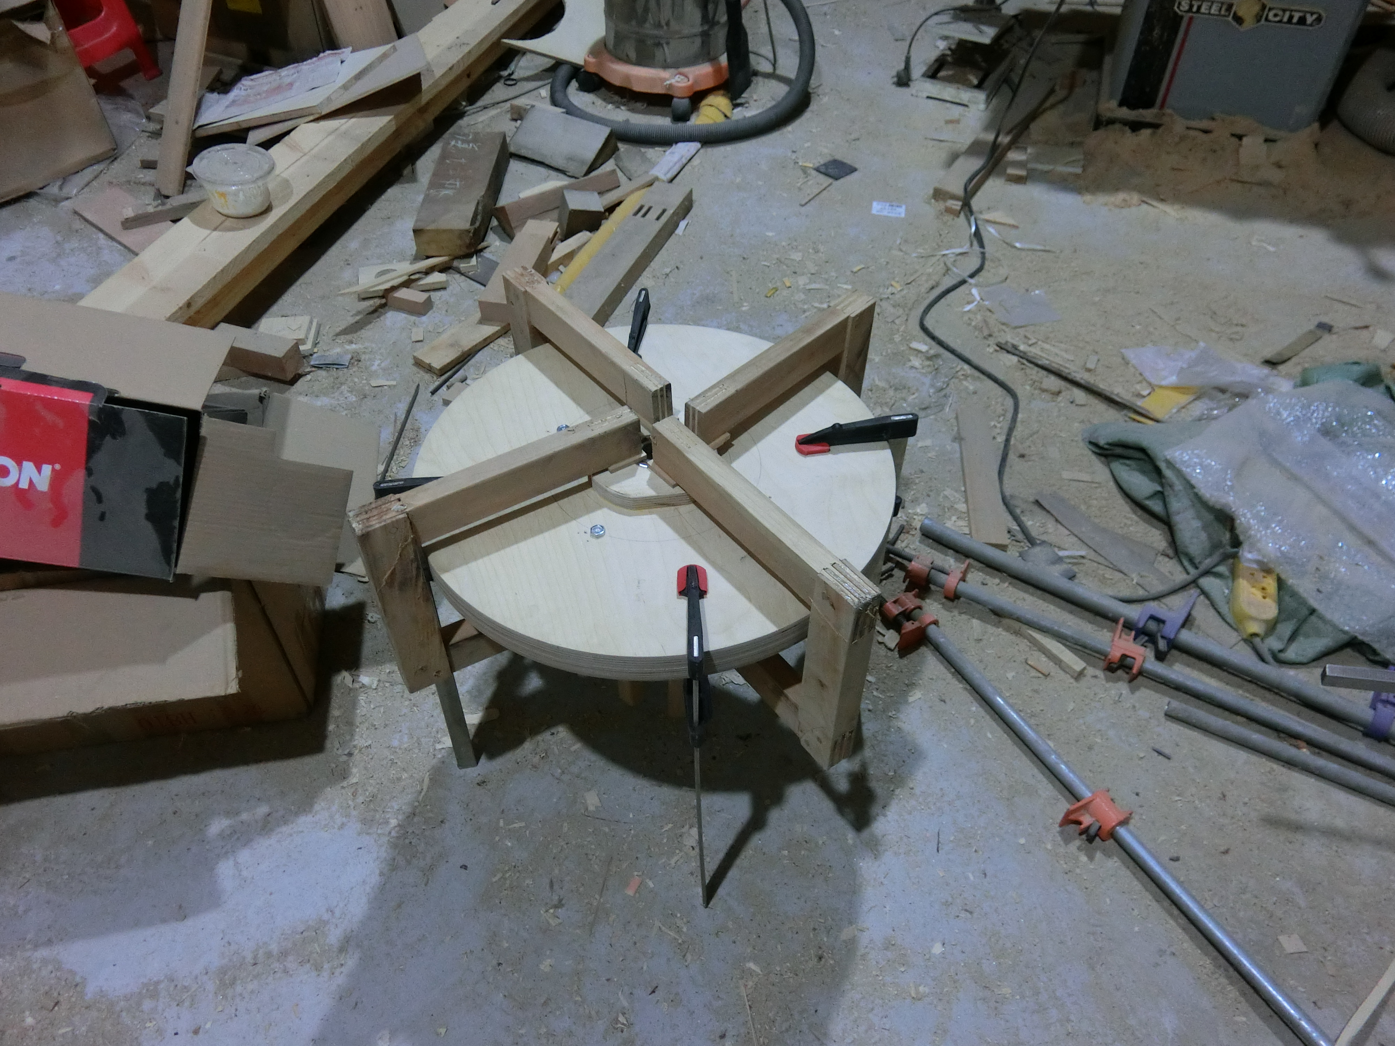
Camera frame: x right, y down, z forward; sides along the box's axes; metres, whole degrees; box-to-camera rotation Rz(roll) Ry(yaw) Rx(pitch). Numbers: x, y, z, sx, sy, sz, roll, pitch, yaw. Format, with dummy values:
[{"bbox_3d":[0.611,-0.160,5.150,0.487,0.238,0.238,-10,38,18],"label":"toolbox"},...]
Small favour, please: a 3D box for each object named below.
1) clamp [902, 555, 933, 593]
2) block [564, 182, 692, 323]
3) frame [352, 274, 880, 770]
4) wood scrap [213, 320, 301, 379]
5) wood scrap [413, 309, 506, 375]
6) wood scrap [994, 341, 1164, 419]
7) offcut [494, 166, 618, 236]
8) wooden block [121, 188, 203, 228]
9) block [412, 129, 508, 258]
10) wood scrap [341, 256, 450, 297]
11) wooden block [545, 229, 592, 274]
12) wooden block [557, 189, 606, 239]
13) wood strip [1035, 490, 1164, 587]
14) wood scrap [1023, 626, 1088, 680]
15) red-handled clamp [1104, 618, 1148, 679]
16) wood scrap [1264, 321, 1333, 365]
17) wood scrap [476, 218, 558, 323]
[{"bbox_3d":[0.328,0.075,1.501,0.034,0.036,0.034,23,50,21],"label":"clamp"},{"bbox_3d":[-0.148,-0.585,2.151,0.093,0.040,0.540,14,48,14],"label":"block"},{"bbox_3d":[-0.044,-0.035,1.057,0.455,0.230,0.465,7,45,7],"label":"frame"},{"bbox_3d":[-0.827,-0.322,1.889,0.163,0.048,0.054,15,48,14],"label":"wood scrap"},{"bbox_3d":[-0.424,-0.354,1.916,0.067,0.017,0.237,28,51,26],"label":"wood scrap"},{"bbox_3d":[0.701,-0.263,1.853,0.338,0.010,0.016,35,55,29],"label":"wood scrap"},{"bbox_3d":[-0.306,-0.731,2.263,0.298,0.048,0.040,-31,29,-28],"label":"offcut"},{"bbox_3d":[-1.174,-0.702,2.246,0.203,0.022,0.045,-25,50,-23],"label":"wooden block"},{"bbox_3d":[-0.522,-0.739,2.250,0.134,0.067,0.401,0,48,2],"label":"block"},{"bbox_3d":[-0.616,-0.502,2.051,0.235,0.024,0.022,-22,49,-27],"label":"wood scrap"},{"bbox_3d":[-0.272,-0.576,2.142,0.035,0.036,0.110,29,53,26],"label":"wooden block"},{"bbox_3d":[-0.250,-0.663,2.172,0.072,0.070,0.079,-3,49,-20],"label":"wooden block"},{"bbox_3d":[0.629,0.026,1.573,0.046,0.007,0.235,-26,51,-23],"label":"wood strip"},{"bbox_3d":[0.502,0.182,1.417,0.020,0.014,0.090,-28,52,-25],"label":"wood scrap"},{"bbox_3d":[0.582,0.173,1.357,0.047,0.056,0.070,24,49,22],"label":"red-handled clamp"},{"bbox_3d":[1.152,-0.345,1.931,0.188,0.010,0.030,-31,53,-27],"label":"wood scrap"},{"bbox_3d":[-0.354,-0.513,2.036,0.066,0.042,0.321,8,45,7],"label":"wood scrap"}]

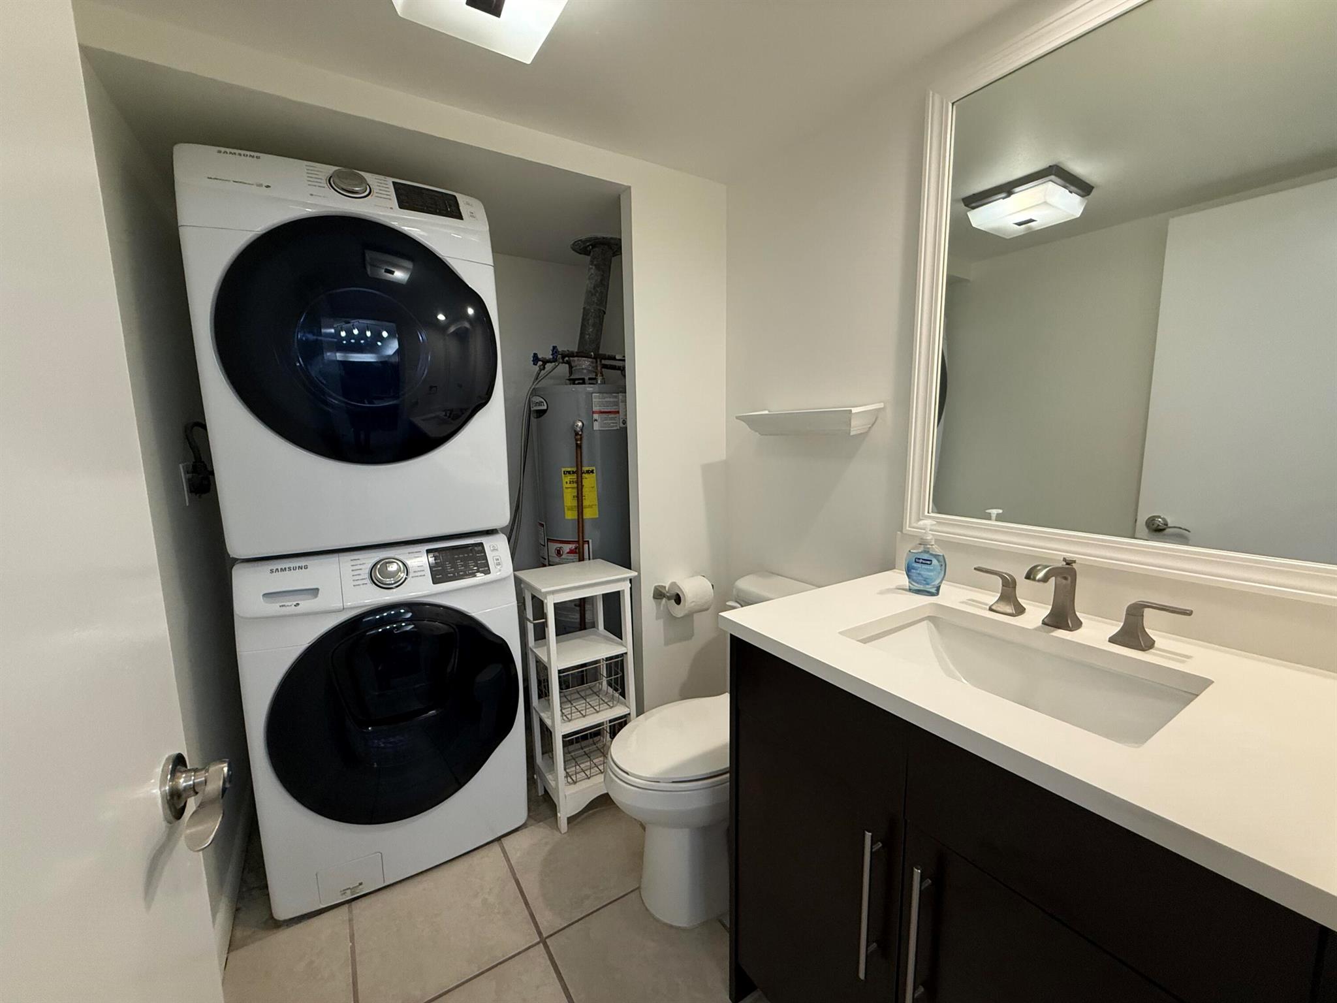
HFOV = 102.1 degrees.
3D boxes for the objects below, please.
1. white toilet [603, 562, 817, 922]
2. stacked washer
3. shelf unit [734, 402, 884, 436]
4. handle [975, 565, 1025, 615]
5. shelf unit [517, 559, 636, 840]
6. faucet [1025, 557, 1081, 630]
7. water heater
[{"bbox_3d":[0.158,0.697,1.579,0.710,0.805,0.440,-6,9,-32],"label":"white toilet"},{"bbox_3d":[-0.944,0.100,1.776,0.690,1.967,0.790,-5,9,-29],"label":"stacked washer"},{"bbox_3d":[0.395,-0.236,1.590,0.135,0.084,0.445,-6,9,-32],"label":"shelf unit"},{"bbox_3d":[0.682,0.184,1.121,0.055,0.075,0.100,-6,9,-32],"label":"handle"},{"bbox_3d":[-0.308,0.651,1.884,0.330,0.825,0.275,-6,9,-32],"label":"shelf unit"},{"bbox_3d":[0.704,0.173,0.987,0.158,0.132,0.050,-6,9,-32],"label":"faucet"},{"bbox_3d":[-0.328,0.263,2.334,0.455,1.470,0.455,-6,9,-32],"label":"water heater"}]

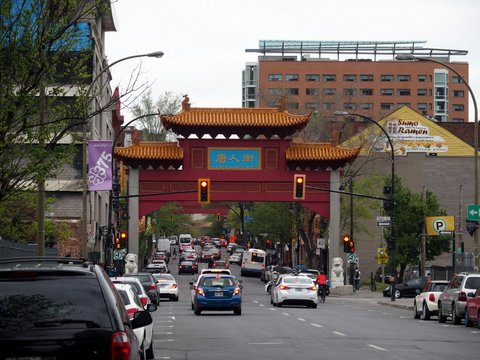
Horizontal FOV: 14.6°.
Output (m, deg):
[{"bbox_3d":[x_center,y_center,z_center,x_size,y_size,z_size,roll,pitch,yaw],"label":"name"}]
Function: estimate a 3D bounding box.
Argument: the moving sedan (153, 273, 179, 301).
[{"bbox_3d":[-4.250,5.755,100.800,1.820,1.450,4.650,0,-3,-2],"label":"moving sedan"}]

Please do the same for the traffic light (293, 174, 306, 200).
[{"bbox_3d":[3.039,0.374,94.500,0.580,1.270,0.320,0,-3,-2],"label":"traffic light"}]

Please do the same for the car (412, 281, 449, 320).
[{"bbox_3d":[7.370,4.377,68.400,1.700,1.410,3.750,0,-3,-2],"label":"car"}]

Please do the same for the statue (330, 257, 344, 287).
[{"bbox_3d":[5.910,5.560,113.000,0.800,1.760,1.050,0,-3,1],"label":"statue"}]

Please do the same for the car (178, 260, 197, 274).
[{"bbox_3d":[-5.920,9.720,207.500,1.790,1.500,4.500,0,-3,-1],"label":"car"}]

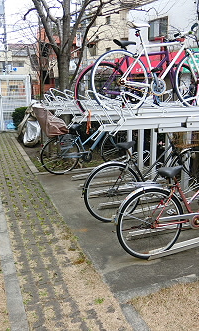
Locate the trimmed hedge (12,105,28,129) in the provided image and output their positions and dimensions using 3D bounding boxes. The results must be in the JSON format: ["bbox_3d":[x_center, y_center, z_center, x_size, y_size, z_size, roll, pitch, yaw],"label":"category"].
[{"bbox_3d":[-2.542,-1.528,10.781,0.750,0.870,0.700,-6,15,-19],"label":"trimmed hedge"}]

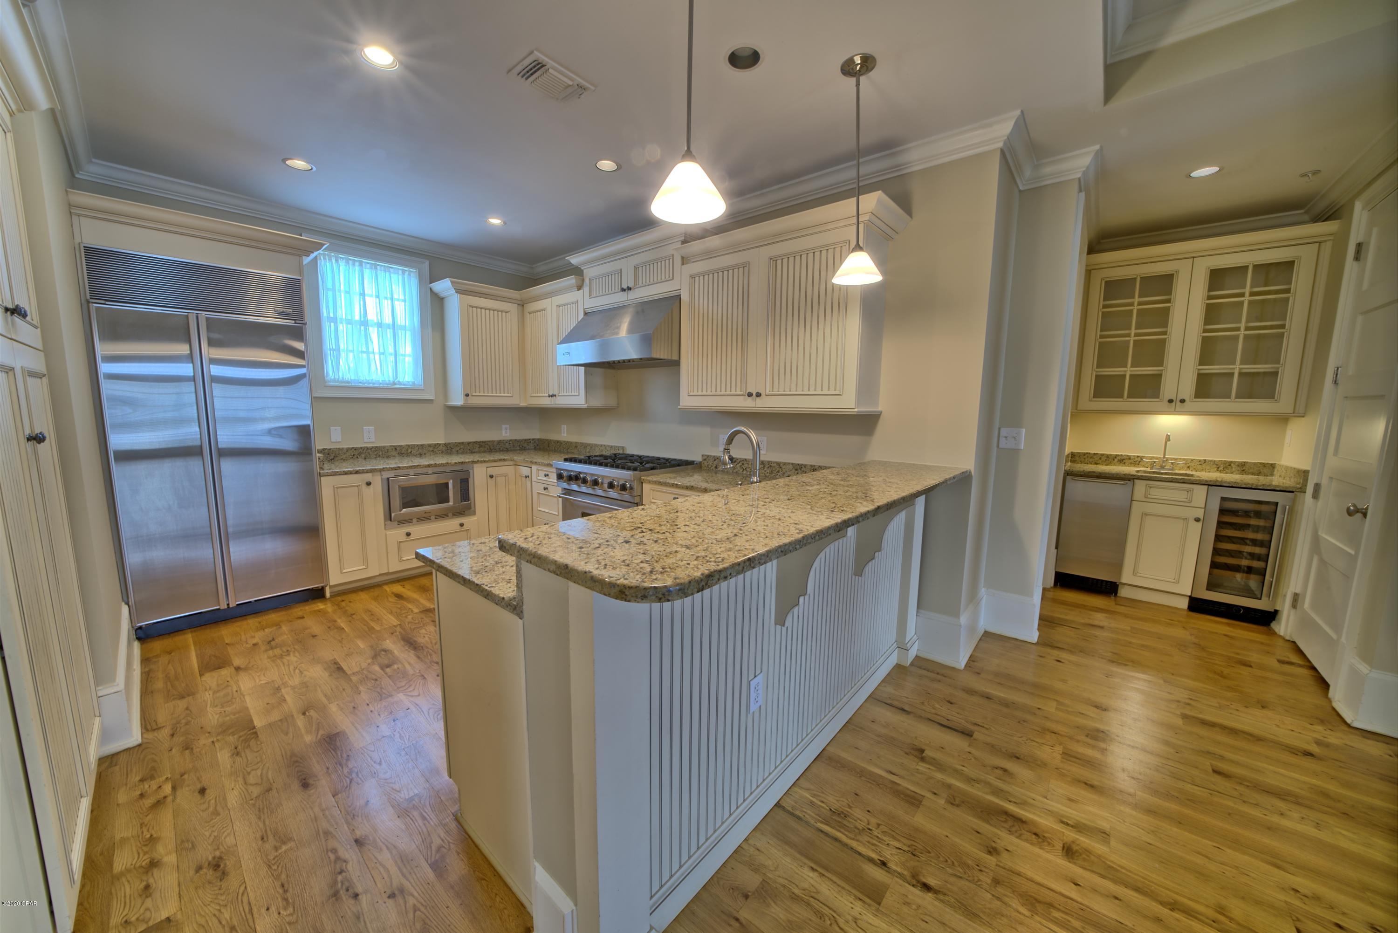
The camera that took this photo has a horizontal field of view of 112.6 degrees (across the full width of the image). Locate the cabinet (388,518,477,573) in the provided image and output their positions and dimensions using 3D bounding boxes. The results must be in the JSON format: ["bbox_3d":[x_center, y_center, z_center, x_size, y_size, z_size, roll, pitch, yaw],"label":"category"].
[{"bbox_3d":[-2.322,0.576,3.889,0.590,0.315,0.700,7,9,40],"label":"cabinet"}]

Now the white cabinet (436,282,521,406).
[{"bbox_3d":[-2.050,-1.105,4.418,0.440,1.085,0.680,7,9,41],"label":"white cabinet"}]

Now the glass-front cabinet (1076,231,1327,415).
[{"bbox_3d":[3.536,-0.977,3.390,1.200,1.170,0.410,6,9,37],"label":"glass-front cabinet"}]

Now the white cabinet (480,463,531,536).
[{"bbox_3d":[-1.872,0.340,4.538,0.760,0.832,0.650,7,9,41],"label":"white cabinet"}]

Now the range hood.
[{"bbox_3d":[-0.493,-0.975,3.458,1.015,0.440,0.620,7,9,40],"label":"range hood"}]

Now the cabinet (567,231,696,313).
[{"bbox_3d":[-0.441,-1.442,3.575,1.240,0.410,0.450,7,9,41],"label":"cabinet"}]

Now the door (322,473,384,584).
[{"bbox_3d":[-2.557,0.454,3.435,0.028,0.788,0.310,7,9,41],"label":"door"}]

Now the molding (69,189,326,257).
[{"bbox_3d":[-2.811,-1.364,2.704,0.140,0.120,1.040,7,9,40],"label":"molding"}]

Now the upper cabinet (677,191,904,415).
[{"bbox_3d":[0.472,-0.843,2.779,1.330,1.042,0.460,6,9,39],"label":"upper cabinet"}]

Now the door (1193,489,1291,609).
[{"bbox_3d":[3.585,0.536,3.085,0.364,0.770,0.048,7,9,41],"label":"door"}]

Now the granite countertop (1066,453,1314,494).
[{"bbox_3d":[3.456,0.026,3.426,1.200,0.143,0.640,6,9,37],"label":"granite countertop"}]

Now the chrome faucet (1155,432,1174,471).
[{"bbox_3d":[3.656,-0.111,3.653,0.125,0.305,0.160,7,9,41],"label":"chrome faucet"}]

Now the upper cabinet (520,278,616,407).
[{"bbox_3d":[-1.244,-1.087,4.335,1.040,1.085,0.440,7,9,41],"label":"upper cabinet"}]

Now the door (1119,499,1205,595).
[{"bbox_3d":[3.309,0.578,3.337,0.364,0.622,0.030,7,9,40],"label":"door"}]

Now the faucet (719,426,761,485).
[{"bbox_3d":[0.176,0.029,1.947,0.205,0.386,0.060,7,9,41],"label":"faucet"}]

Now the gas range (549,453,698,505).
[{"bbox_3d":[-0.560,0.438,3.562,0.890,0.960,0.750,7,9,40],"label":"gas range"}]

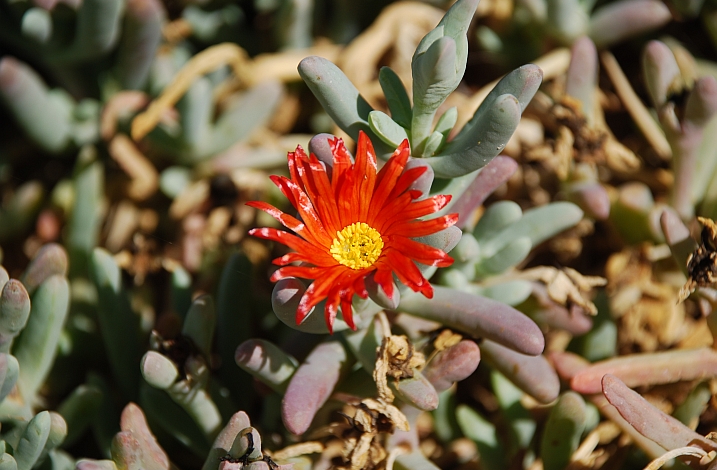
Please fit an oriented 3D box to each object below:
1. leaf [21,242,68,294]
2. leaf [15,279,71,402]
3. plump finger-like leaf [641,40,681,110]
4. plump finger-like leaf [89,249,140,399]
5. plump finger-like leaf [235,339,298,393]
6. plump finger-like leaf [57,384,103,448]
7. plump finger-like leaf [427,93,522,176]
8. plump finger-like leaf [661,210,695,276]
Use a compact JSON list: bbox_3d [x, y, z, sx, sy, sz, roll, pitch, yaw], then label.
[{"bbox_3d":[-0.062,0.011,0.796,0.006,0.022,0.005,13,27,-4],"label":"leaf"},{"bbox_3d":[-0.064,0.021,0.816,0.008,0.027,0.008,13,19,-4],"label":"leaf"},{"bbox_3d":[0.061,-0.032,0.813,0.007,0.017,0.006,-7,36,5],"label":"plump finger-like leaf"},{"bbox_3d":[-0.050,0.019,0.834,0.008,0.032,0.007,-13,16,-4],"label":"plump finger-like leaf"},{"bbox_3d":[-0.017,0.026,0.768,0.006,0.019,0.006,22,87,44],"label":"plump finger-like leaf"},{"bbox_3d":[-0.058,0.037,0.825,0.007,0.016,0.007,28,34,-2],"label":"plump finger-like leaf"},{"bbox_3d":[0.023,-0.020,0.802,0.009,0.021,0.008,53,28,0],"label":"plump finger-like leaf"},{"bbox_3d":[0.063,0.002,0.795,0.005,0.018,0.004,-20,33,4],"label":"plump finger-like leaf"}]

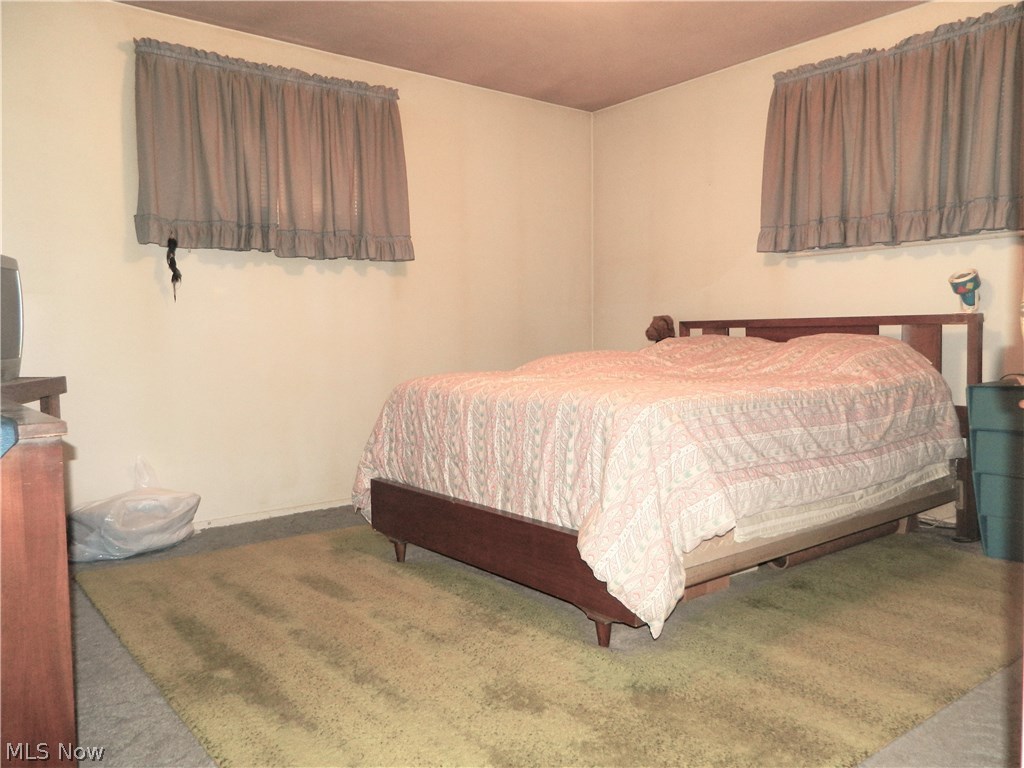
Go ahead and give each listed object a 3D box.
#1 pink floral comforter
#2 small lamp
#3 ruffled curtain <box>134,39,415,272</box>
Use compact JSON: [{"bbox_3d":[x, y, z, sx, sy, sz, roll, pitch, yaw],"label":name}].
[{"bbox_3d":[0.593,0.186,3.224,2.030,0.780,1.840,-4,5,-39],"label":"pink floral comforter"},{"bbox_3d":[1.963,-0.404,3.200,0.145,0.195,0.120,-4,5,-39],"label":"small lamp"},{"bbox_3d":[-1.120,-1.135,3.753,1.440,0.930,0.100,-4,5,-39],"label":"ruffled curtain"}]

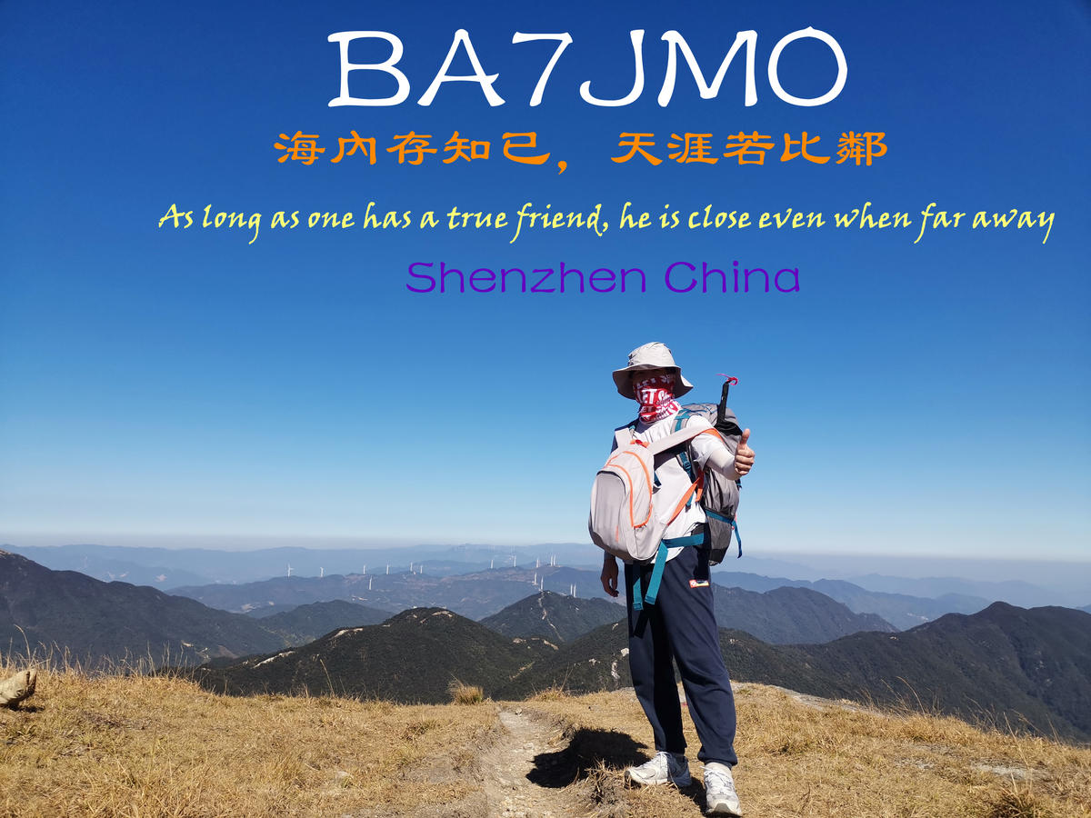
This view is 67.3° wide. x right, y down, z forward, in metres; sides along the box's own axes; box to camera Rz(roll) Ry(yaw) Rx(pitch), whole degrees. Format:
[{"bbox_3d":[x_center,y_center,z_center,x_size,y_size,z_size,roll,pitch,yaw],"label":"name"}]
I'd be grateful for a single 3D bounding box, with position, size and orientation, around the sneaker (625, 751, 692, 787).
[{"bbox_3d":[0.440,1.400,3.183,0.275,0.125,0.105,4,-9,-18],"label":"sneaker"}]

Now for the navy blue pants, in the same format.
[{"bbox_3d":[0.514,0.895,3.182,0.420,0.890,0.300,-6,-12,39],"label":"navy blue pants"}]

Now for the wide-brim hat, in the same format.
[{"bbox_3d":[0.429,-0.154,3.275,0.330,0.175,0.340,1,-9,0],"label":"wide-brim hat"}]

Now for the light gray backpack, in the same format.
[{"bbox_3d":[0.372,0.327,3.088,0.300,0.510,0.340,9,-12,-39],"label":"light gray backpack"}]

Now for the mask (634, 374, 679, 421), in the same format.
[{"bbox_3d":[0.439,-0.045,3.258,0.165,0.190,0.190,-3,-10,25],"label":"mask"}]

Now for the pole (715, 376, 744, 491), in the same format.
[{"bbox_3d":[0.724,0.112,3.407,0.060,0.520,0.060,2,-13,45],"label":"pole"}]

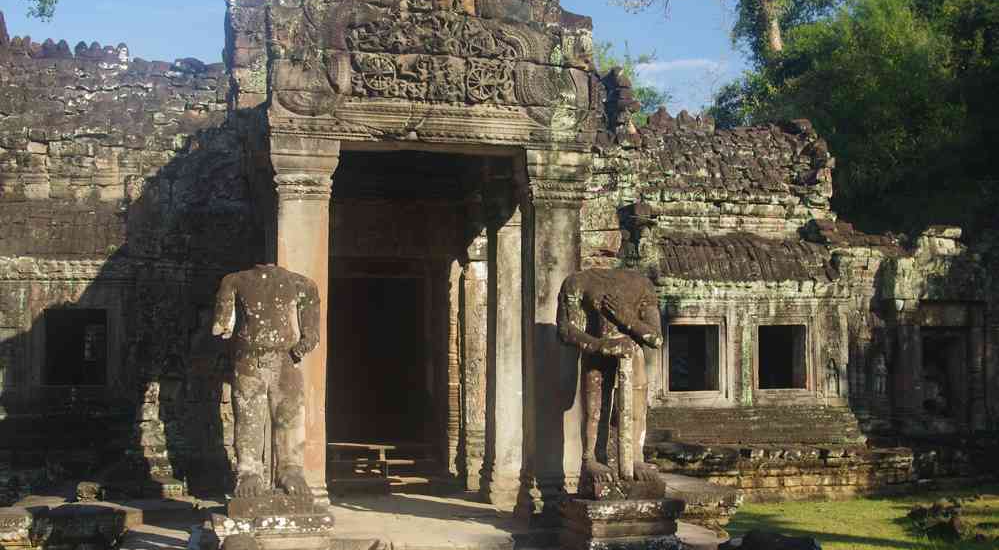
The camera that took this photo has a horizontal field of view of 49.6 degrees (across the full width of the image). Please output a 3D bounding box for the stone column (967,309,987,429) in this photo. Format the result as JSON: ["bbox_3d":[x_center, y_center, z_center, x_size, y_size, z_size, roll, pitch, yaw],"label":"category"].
[{"bbox_3d":[6.586,1.307,15.072,0.260,1.678,0.260,1,-2,-13],"label":"stone column"}]

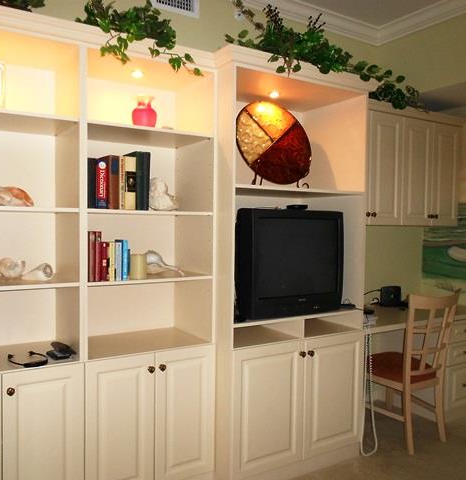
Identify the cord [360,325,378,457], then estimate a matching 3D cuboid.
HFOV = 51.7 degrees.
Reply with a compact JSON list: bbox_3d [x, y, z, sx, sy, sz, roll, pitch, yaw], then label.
[{"bbox_3d":[0.820,0.902,2.893,0.116,0.781,0.046,-1,3,-32],"label":"cord"}]

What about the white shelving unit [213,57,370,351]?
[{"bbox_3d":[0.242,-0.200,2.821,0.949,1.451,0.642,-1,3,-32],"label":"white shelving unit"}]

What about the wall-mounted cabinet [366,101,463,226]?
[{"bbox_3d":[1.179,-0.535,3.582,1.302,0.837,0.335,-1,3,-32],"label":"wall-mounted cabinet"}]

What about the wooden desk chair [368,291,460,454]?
[{"bbox_3d":[1.089,0.794,3.114,0.502,0.986,0.512,-1,3,-32],"label":"wooden desk chair"}]

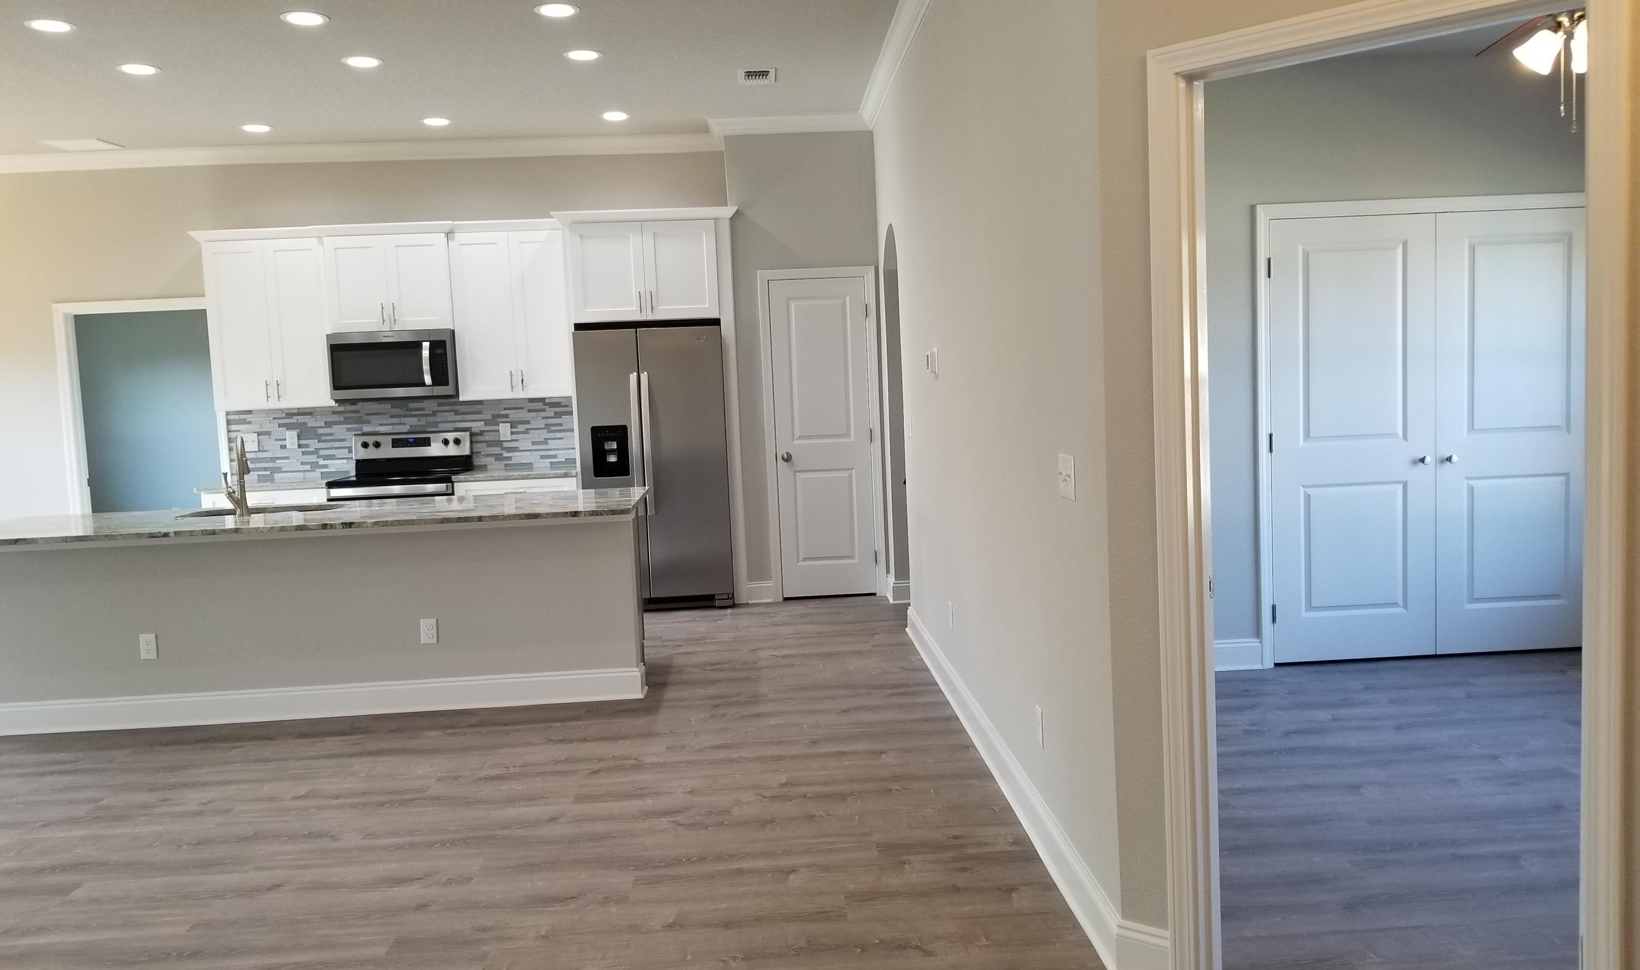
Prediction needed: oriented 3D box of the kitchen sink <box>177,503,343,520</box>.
[{"bbox_3d":[-2.595,0.227,5.786,0.700,0.210,0.390,-3,5,-3],"label":"kitchen sink"}]

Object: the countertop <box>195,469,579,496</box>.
[{"bbox_3d":[-2.691,-0.040,7.939,2.333,0.035,0.645,-3,5,-3],"label":"countertop"}]

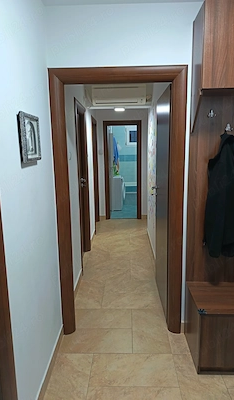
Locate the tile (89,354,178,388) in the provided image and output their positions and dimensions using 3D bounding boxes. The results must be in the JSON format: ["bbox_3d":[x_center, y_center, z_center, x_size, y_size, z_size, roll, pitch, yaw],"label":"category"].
[{"bbox_3d":[0.114,1.206,1.971,0.602,0.010,0.299,-1,10,2],"label":"tile"}]

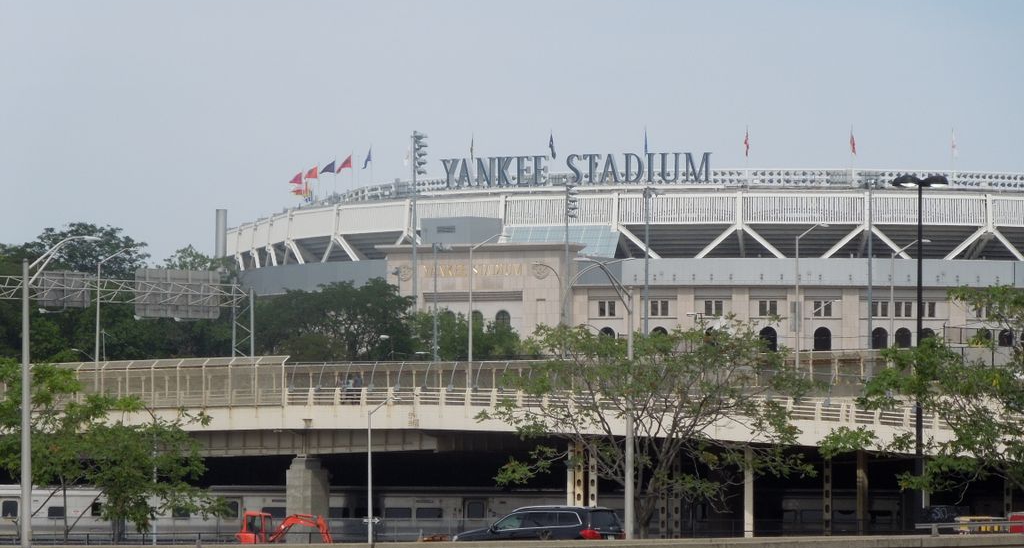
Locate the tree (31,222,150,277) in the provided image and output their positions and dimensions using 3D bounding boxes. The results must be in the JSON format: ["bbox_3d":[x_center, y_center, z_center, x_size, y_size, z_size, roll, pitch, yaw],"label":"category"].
[{"bbox_3d":[-31.332,2.416,420.000,8.900,12.000,8.500,0,-2,0],"label":"tree"}]

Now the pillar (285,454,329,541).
[{"bbox_3d":[-10.373,12.004,288.000,1.800,5.400,1.800,-2,-3,45],"label":"pillar"}]

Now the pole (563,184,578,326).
[{"bbox_3d":[5.571,3.706,512.377,1.500,23.500,2.200,0,-2,10],"label":"pole"}]

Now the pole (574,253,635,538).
[{"bbox_3d":[2.652,3.770,162.000,0.350,8.550,2.800,-2,-3,37],"label":"pole"}]

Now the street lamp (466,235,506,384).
[{"bbox_3d":[-1.194,2.296,287.000,2.750,8.750,0.350,2,-3,-44],"label":"street lamp"}]

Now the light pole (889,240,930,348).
[{"bbox_3d":[20.038,2.527,286.159,0.400,8.600,2.900,-2,-3,41],"label":"light pole"}]

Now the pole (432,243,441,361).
[{"bbox_3d":[-5.145,3.577,385.000,0.750,11.400,0.500,0,-2,0],"label":"pole"}]

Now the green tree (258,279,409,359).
[{"bbox_3d":[-12.723,4.721,405.174,11.200,8.700,9.500,0,-2,0],"label":"green tree"}]

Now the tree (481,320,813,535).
[{"bbox_3d":[5.073,6.546,210.194,12.200,9.700,11.000,0,-2,0],"label":"tree"}]

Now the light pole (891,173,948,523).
[{"bbox_3d":[13.142,2.931,182.000,1.870,12.200,0.700,0,-2,0],"label":"light pole"}]

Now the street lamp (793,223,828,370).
[{"bbox_3d":[14.177,2.197,267.000,2.200,9.250,0.350,2,-3,-44],"label":"street lamp"}]

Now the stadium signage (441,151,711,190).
[{"bbox_3d":[7.646,-12.431,675.072,33.800,3.600,2.000,-1,-2,20],"label":"stadium signage"}]

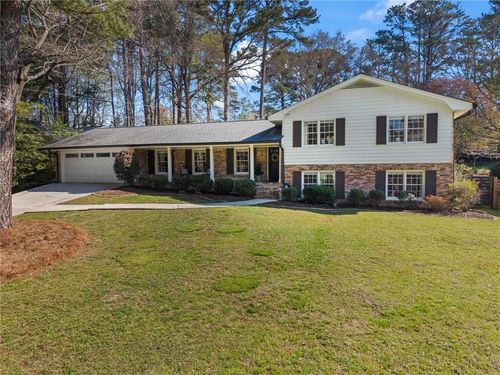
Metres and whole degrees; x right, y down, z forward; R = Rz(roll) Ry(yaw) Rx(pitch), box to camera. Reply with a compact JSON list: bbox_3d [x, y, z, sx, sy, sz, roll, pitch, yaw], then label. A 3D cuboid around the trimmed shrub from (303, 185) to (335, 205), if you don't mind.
[{"bbox_3d":[3.510,0.359,17.765,1.607,0.995,1.150,0,4,18],"label":"trimmed shrub"}]

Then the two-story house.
[{"bbox_3d":[-0.346,-2.765,25.392,25.903,6.590,11.500,0,4,18],"label":"two-story house"}]

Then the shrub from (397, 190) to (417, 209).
[{"bbox_3d":[7.484,0.574,16.580,0.956,0.831,0.900,0,4,18],"label":"shrub"}]

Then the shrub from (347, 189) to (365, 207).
[{"bbox_3d":[5.266,0.512,17.305,0.898,0.893,0.900,0,4,18],"label":"shrub"}]

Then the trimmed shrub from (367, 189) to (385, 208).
[{"bbox_3d":[6.159,0.540,17.013,0.883,0.951,0.900,0,4,18],"label":"trimmed shrub"}]

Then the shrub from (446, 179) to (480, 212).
[{"bbox_3d":[9.797,0.367,15.909,1.560,1.530,1.450,0,4,18],"label":"shrub"}]

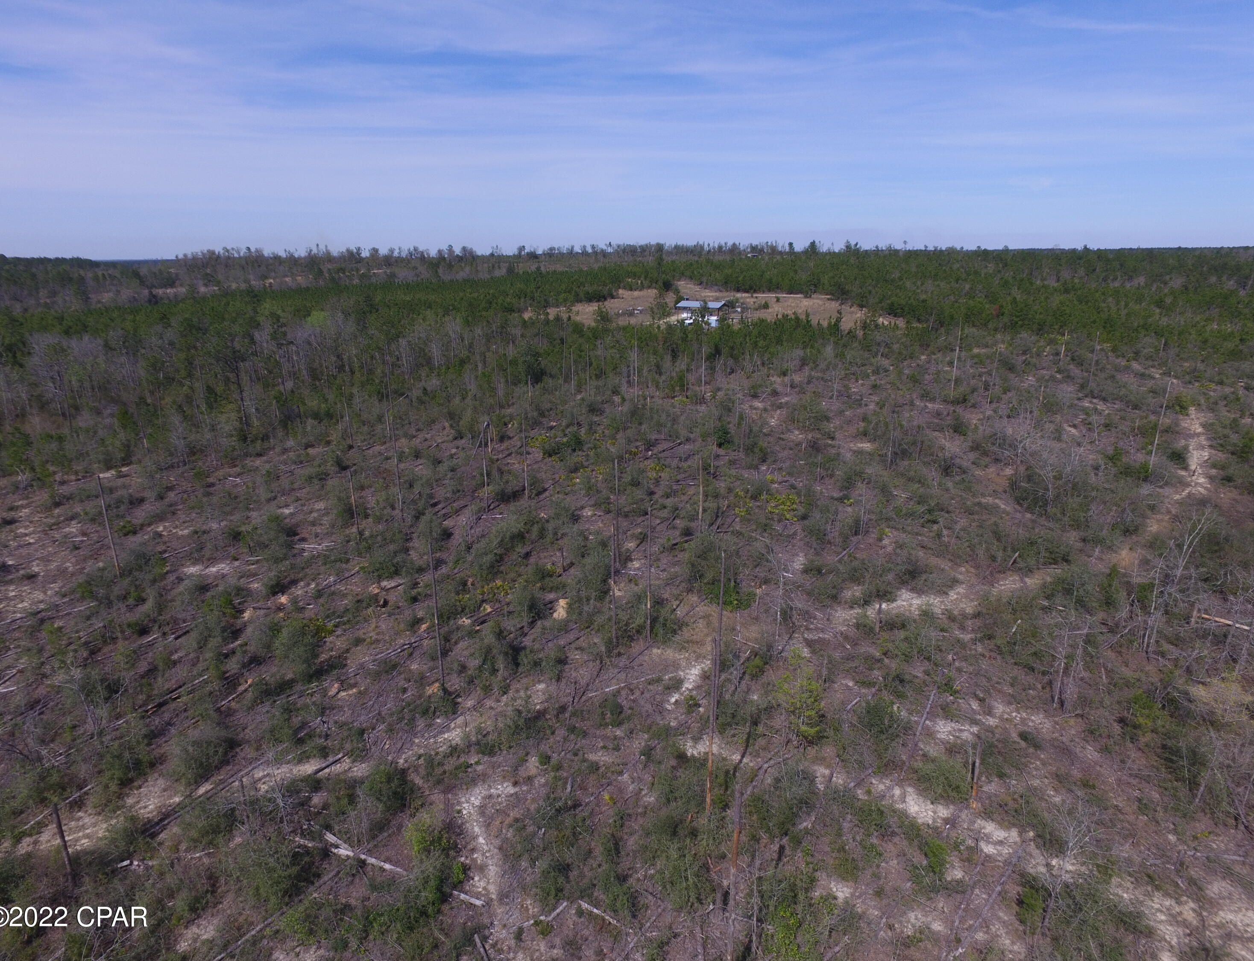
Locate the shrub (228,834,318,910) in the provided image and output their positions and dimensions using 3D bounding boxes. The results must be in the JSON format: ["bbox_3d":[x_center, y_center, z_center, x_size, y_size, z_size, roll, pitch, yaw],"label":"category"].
[{"bbox_3d":[-13.543,14.962,28.411,3.137,2.100,3.043,0,17,0],"label":"shrub"}]

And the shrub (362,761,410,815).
[{"bbox_3d":[-10.512,13.422,32.355,1.994,2.366,1.934,0,17,0],"label":"shrub"}]

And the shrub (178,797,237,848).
[{"bbox_3d":[-17.473,14.238,30.872,2.077,1.735,2.014,0,17,0],"label":"shrub"}]

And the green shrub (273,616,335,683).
[{"bbox_3d":[-19.005,9.879,43.642,3.234,3.500,3.137,0,17,0],"label":"green shrub"}]

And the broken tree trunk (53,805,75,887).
[{"bbox_3d":[-21.524,13.998,28.305,0.250,3.742,0.250,1,16,0],"label":"broken tree trunk"}]

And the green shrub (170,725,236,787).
[{"bbox_3d":[-19.548,12.717,34.184,2.646,2.709,2.567,0,17,0],"label":"green shrub"}]

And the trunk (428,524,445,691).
[{"bbox_3d":[-10.619,7.287,41.280,0.240,10.244,0.240,0,17,0],"label":"trunk"}]

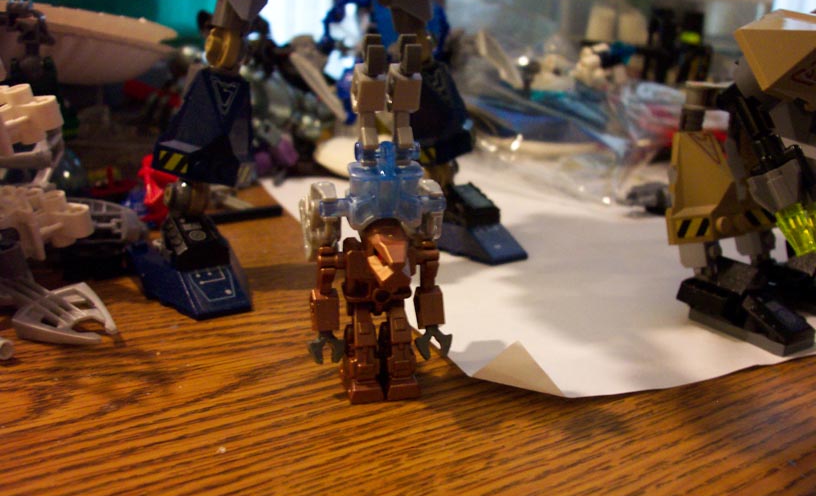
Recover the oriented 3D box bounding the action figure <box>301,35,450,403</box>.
[{"bbox_3d":[-0.008,-0.007,0.192,0.034,0.086,0.028,-3,17,-10],"label":"action figure"}]

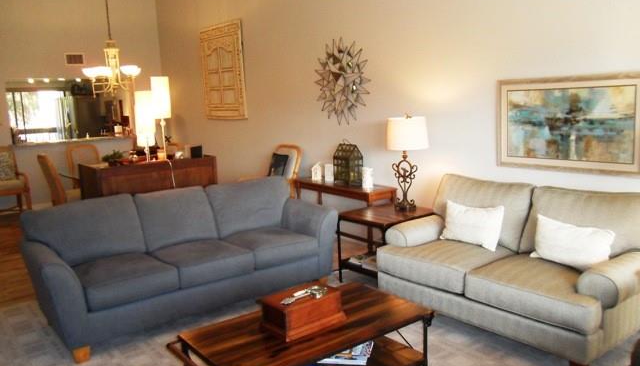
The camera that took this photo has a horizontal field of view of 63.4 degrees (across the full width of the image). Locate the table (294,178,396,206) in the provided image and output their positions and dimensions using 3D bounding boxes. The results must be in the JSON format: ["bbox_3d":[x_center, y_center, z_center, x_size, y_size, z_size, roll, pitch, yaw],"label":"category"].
[{"bbox_3d":[0.236,0.357,5.636,0.332,0.696,1.318,-9,11,-36],"label":"table"}]

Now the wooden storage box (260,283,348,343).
[{"bbox_3d":[-0.082,0.631,2.585,0.374,0.158,0.227,-9,11,-38],"label":"wooden storage box"}]

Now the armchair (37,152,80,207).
[{"bbox_3d":[-3.394,0.103,7.125,0.624,1.057,0.604,-9,11,-36],"label":"armchair"}]

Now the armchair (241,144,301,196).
[{"bbox_3d":[-0.613,0.105,6.298,0.634,1.067,0.614,-9,11,-36],"label":"armchair"}]

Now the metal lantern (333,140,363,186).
[{"bbox_3d":[0.279,-0.219,5.430,0.187,0.454,0.246,-9,11,-36],"label":"metal lantern"}]

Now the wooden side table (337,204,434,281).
[{"bbox_3d":[0.582,0.566,4.474,0.604,0.604,0.569,-9,11,-36],"label":"wooden side table"}]

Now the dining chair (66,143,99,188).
[{"bbox_3d":[-3.718,-0.079,8.323,0.542,1.064,0.591,-9,11,-36],"label":"dining chair"}]

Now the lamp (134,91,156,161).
[{"bbox_3d":[-2.302,-0.741,6.791,0.242,0.931,0.242,-9,11,-36],"label":"lamp"}]

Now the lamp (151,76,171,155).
[{"bbox_3d":[-2.074,-0.855,6.805,0.266,1.084,0.266,-9,11,-36],"label":"lamp"}]

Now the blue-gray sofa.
[{"bbox_3d":[-1.004,0.529,4.112,2.236,0.877,0.946,-9,11,-36],"label":"blue-gray sofa"}]

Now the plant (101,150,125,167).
[{"bbox_3d":[-2.626,-0.334,6.553,0.282,0.226,0.282,-9,11,-36],"label":"plant"}]

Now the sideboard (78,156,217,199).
[{"bbox_3d":[-2.182,0.165,6.771,1.507,0.911,0.729,-9,11,-38],"label":"sideboard"}]

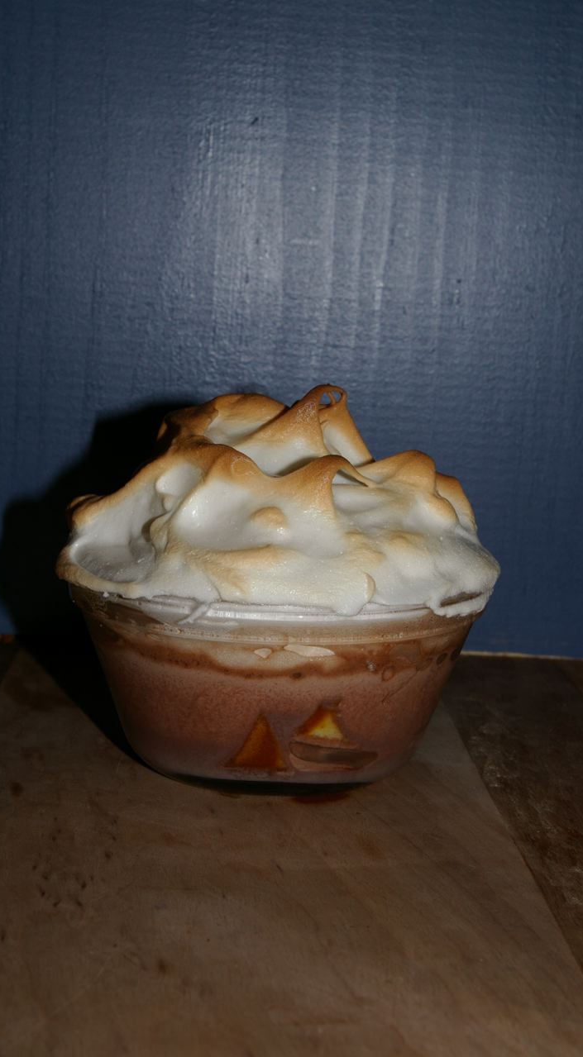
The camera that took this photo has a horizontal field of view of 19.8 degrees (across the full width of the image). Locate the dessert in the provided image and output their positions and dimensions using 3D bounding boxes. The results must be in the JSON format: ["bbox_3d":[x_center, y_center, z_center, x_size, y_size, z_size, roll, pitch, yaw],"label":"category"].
[{"bbox_3d":[-0.002,0.012,0.419,0.110,0.095,0.108,2,10,0],"label":"dessert"}]

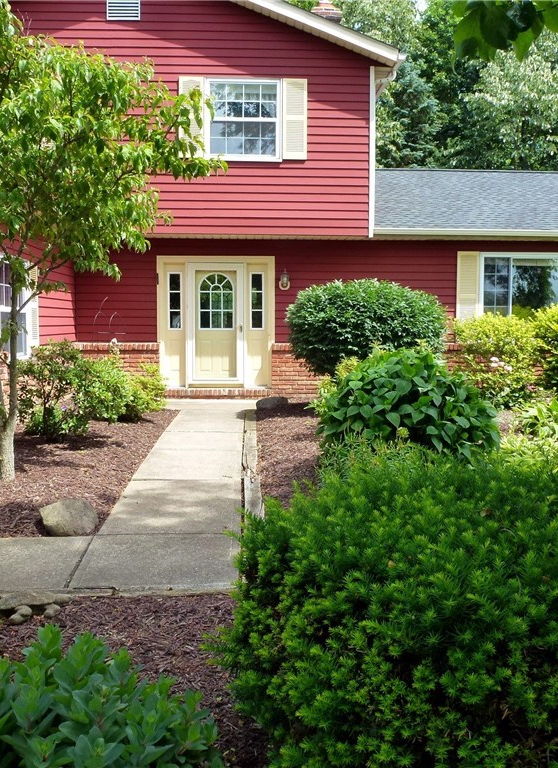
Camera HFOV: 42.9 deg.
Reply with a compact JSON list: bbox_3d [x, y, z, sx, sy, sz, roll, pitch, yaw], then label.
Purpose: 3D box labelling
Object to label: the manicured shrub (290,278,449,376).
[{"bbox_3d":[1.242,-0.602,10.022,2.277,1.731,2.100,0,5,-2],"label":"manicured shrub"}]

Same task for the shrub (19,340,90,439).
[{"bbox_3d":[-2.338,0.075,7.408,0.734,1.036,0.734,0,5,-2],"label":"shrub"}]

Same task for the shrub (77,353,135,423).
[{"bbox_3d":[-2.386,0.037,9.679,0.827,0.879,0.820,0,5,-2],"label":"shrub"}]

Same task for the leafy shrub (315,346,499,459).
[{"bbox_3d":[1.382,0.154,7.581,1.965,1.086,1.700,0,5,-2],"label":"leafy shrub"}]

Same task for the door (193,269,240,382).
[{"bbox_3d":[-0.999,-0.939,11.389,0.798,1.865,0.080,0,5,-2],"label":"door"}]

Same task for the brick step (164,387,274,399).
[{"bbox_3d":[-0.988,0.141,11.344,1.730,0.175,0.300,0,5,-2],"label":"brick step"}]

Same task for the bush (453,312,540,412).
[{"bbox_3d":[3.346,-0.352,10.781,1.354,1.430,1.192,0,5,-2],"label":"bush"}]

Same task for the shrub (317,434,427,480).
[{"bbox_3d":[0.822,0.667,6.104,0.984,0.436,0.800,0,5,-2],"label":"shrub"}]

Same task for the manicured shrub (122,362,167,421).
[{"bbox_3d":[-1.784,0.078,9.285,0.653,0.694,0.653,0,5,-2],"label":"manicured shrub"}]

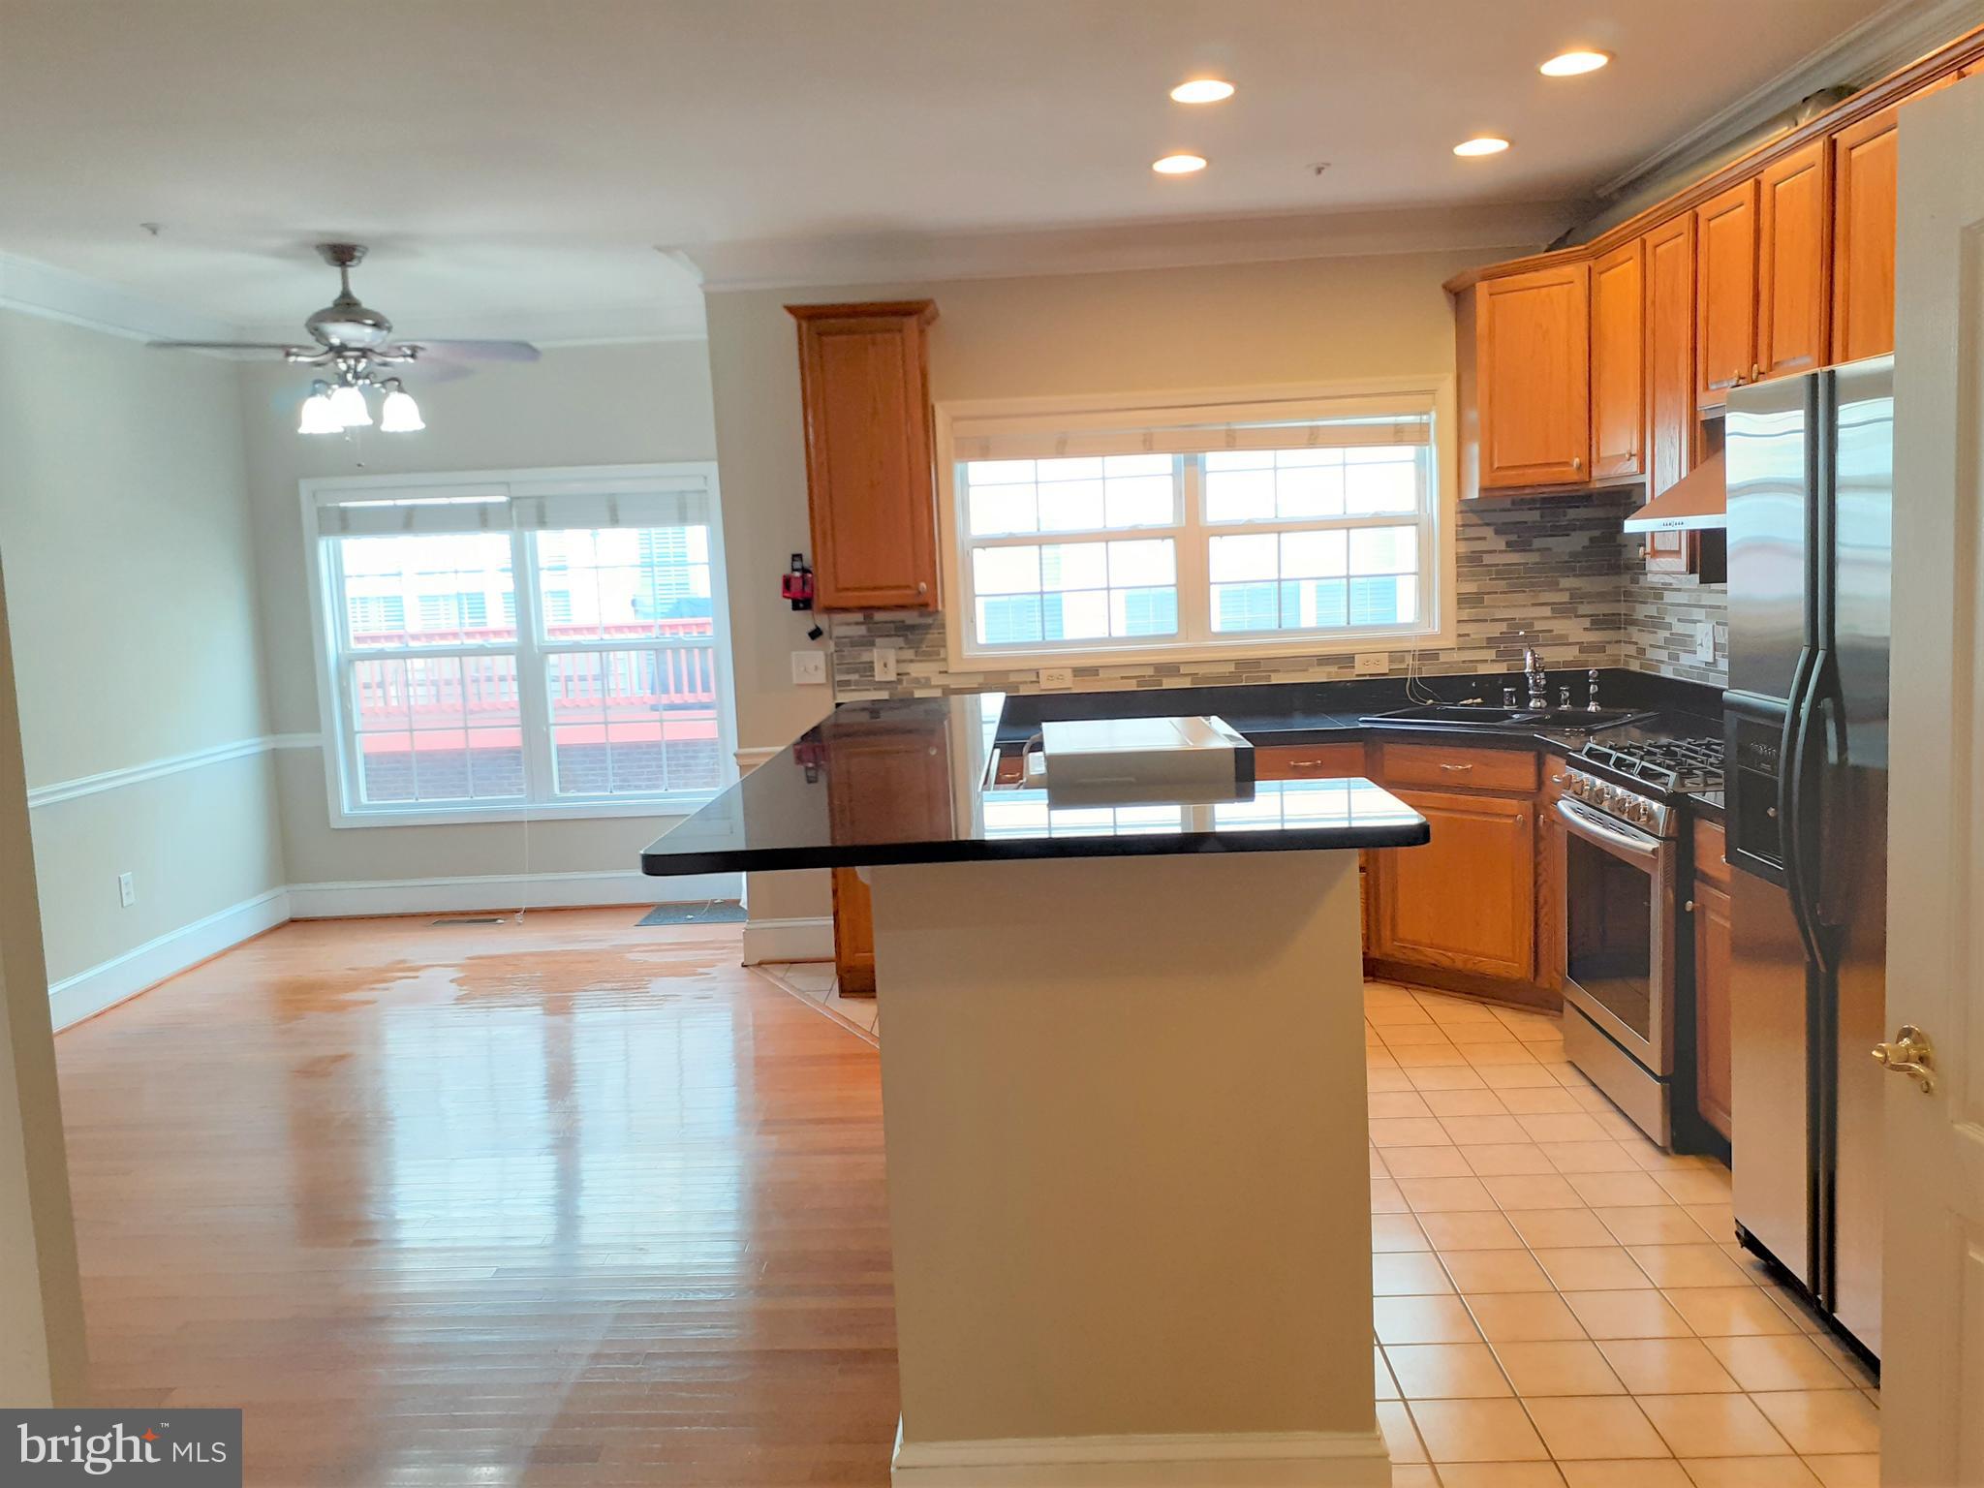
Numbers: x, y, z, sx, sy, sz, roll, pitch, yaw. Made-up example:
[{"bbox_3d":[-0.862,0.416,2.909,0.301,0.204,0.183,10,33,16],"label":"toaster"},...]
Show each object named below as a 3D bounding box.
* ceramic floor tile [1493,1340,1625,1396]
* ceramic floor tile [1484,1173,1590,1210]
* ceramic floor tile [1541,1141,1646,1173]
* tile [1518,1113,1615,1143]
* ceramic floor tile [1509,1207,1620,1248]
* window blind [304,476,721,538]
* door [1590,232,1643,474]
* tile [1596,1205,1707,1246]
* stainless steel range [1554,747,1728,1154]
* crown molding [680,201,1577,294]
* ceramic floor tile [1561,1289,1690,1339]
[{"bbox_3d":[1.058,1.173,2.898,0.200,0.010,0.200,-2,6,2],"label":"ceramic floor tile"},{"bbox_3d":[1.301,1.080,3.720,0.200,0.010,0.200,-2,7,2],"label":"ceramic floor tile"},{"bbox_3d":[1.490,1.033,3.854,0.199,0.010,0.199,-2,6,3],"label":"ceramic floor tile"},{"bbox_3d":[1.519,1.024,4.115,0.200,0.010,0.200,-2,7,2],"label":"tile"},{"bbox_3d":[1.293,1.104,3.518,0.200,0.010,0.200,-2,7,2],"label":"ceramic floor tile"},{"bbox_3d":[-2.125,-1.052,6.863,1.760,0.225,0.060,-2,7,2],"label":"window blind"},{"bbox_3d":[2.037,-1.231,5.028,0.020,0.717,0.440,-3,6,2],"label":"door"},{"bbox_3d":[1.474,1.079,3.454,0.199,0.010,0.199,-2,6,3],"label":"tile"},{"bbox_3d":[1.964,0.508,4.112,0.720,0.930,0.757,-2,6,3],"label":"stainless steel range"},{"bbox_3d":[0.550,-1.864,5.788,3.530,0.145,0.130,-2,6,2],"label":"crown molding"},{"bbox_3d":[1.278,1.152,3.114,0.200,0.010,0.200,-2,7,2],"label":"ceramic floor tile"}]

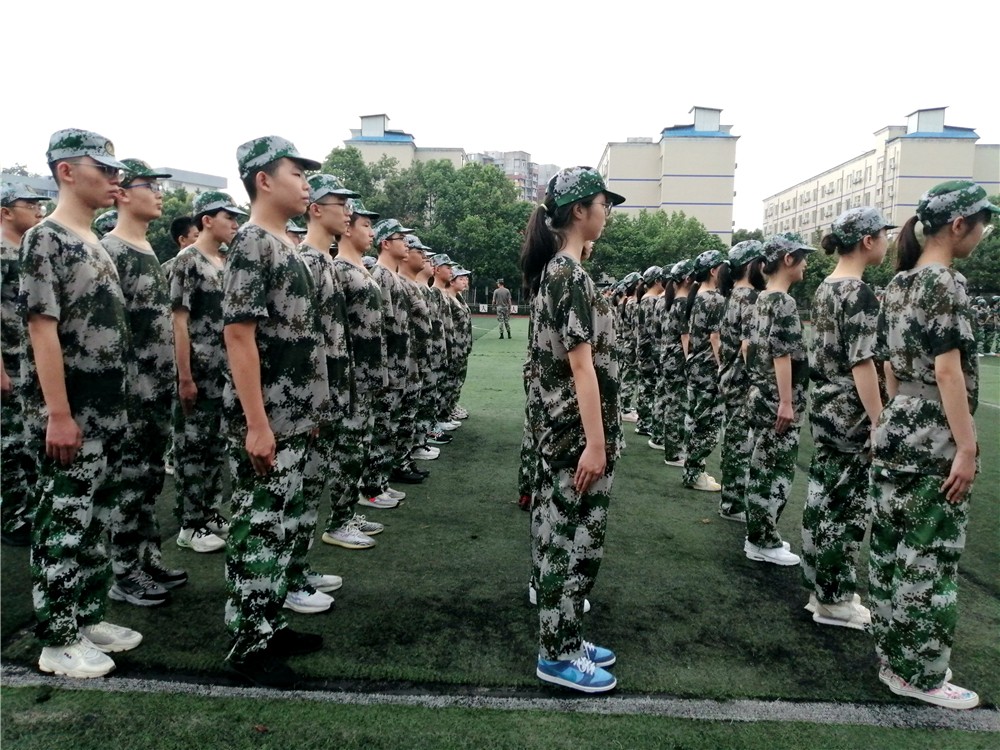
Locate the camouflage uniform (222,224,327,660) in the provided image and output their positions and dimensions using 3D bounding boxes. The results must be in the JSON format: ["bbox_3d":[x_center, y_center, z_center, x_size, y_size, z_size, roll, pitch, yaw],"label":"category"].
[{"bbox_3d":[-0.762,0.240,2.538,0.320,1.470,0.470,2,6,3],"label":"camouflage uniform"}]

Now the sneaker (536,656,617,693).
[{"bbox_3d":[0.251,0.956,2.498,0.275,0.105,0.100,3,6,14],"label":"sneaker"}]

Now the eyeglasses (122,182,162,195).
[{"bbox_3d":[-1.438,-0.744,2.998,0.145,0.042,0.140,1,6,3],"label":"eyeglasses"}]

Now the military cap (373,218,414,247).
[{"bbox_3d":[-0.639,-0.859,4.559,0.256,0.155,0.185,2,6,4],"label":"military cap"}]

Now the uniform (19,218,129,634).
[{"bbox_3d":[-1.442,0.195,2.552,0.330,1.472,0.480,1,5,3],"label":"uniform"}]

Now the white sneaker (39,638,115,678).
[{"bbox_3d":[-1.422,0.940,2.528,0.277,0.115,0.105,3,6,16],"label":"white sneaker"}]

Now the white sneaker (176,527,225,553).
[{"bbox_3d":[-1.510,0.818,3.801,0.285,0.115,0.108,3,6,17],"label":"white sneaker"}]

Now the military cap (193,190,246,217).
[{"bbox_3d":[-1.366,-0.841,3.679,0.265,0.130,0.185,2,6,4],"label":"military cap"}]

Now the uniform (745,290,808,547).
[{"bbox_3d":[1.341,0.220,3.687,0.275,1.265,0.430,1,6,3],"label":"uniform"}]

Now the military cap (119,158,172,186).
[{"bbox_3d":[-1.431,-0.809,2.991,0.275,0.125,0.180,1,6,3],"label":"military cap"}]

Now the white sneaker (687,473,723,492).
[{"bbox_3d":[1.424,0.751,5.256,0.256,0.105,0.097,3,6,15],"label":"white sneaker"}]

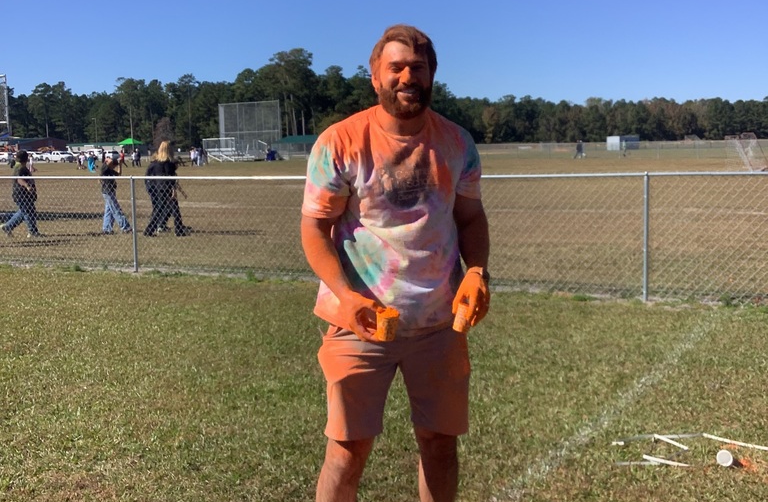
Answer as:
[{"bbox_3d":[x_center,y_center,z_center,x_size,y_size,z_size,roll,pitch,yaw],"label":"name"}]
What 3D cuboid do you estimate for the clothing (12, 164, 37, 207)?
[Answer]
[{"bbox_3d":[-6.625,-1.207,16.900,0.420,0.800,0.460,-2,6,-6],"label":"clothing"}]

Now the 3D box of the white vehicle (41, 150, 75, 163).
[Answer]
[{"bbox_3d":[-51.984,-14.934,146.000,5.700,1.930,2.000,2,7,28],"label":"white vehicle"}]

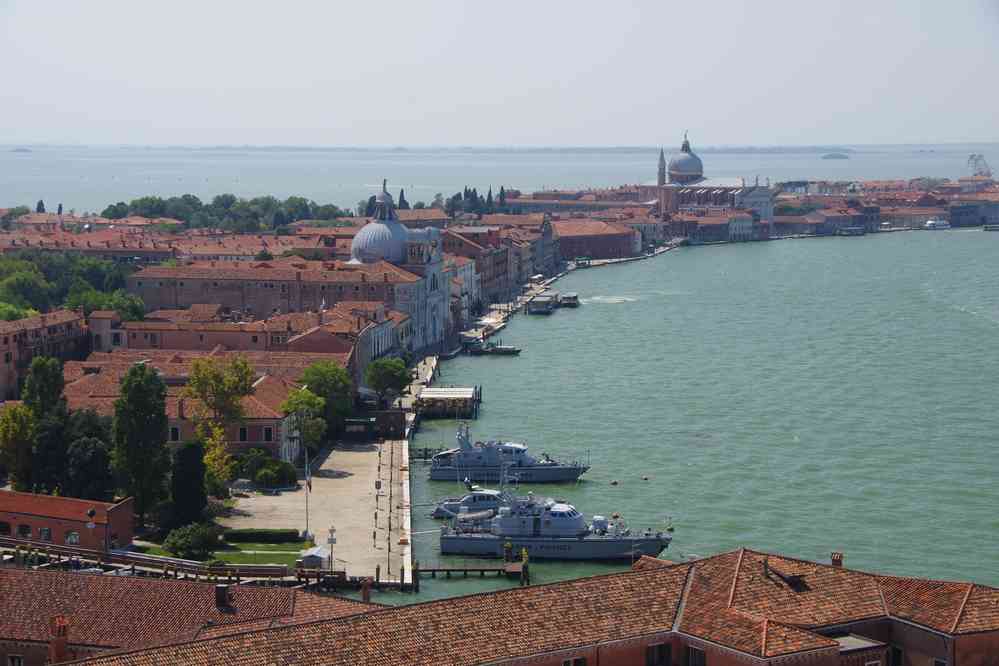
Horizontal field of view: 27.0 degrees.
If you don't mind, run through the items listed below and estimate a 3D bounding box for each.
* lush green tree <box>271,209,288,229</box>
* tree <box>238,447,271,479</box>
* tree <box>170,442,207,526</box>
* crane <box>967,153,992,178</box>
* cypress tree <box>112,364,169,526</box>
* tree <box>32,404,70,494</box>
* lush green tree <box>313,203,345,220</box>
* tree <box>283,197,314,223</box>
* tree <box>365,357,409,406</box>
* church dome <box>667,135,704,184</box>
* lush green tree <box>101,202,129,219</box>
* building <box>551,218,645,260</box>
[{"bbox_3d":[-99.110,-48.120,939.640,7.800,16.160,7.800,0,5,0],"label":"lush green tree"},{"bbox_3d":[-35.570,18.890,302.110,4.700,4.580,4.700,0,5,0],"label":"tree"},{"bbox_3d":[-38.511,18.628,258.871,4.600,10.620,4.400,0,5,0],"label":"tree"},{"bbox_3d":[345.120,-109.640,1496.320,18.000,36.000,14.000,0,5,0],"label":"crane"},{"bbox_3d":[-46.490,14.120,269.520,7.000,20.210,7.000,0,5,0],"label":"cypress tree"},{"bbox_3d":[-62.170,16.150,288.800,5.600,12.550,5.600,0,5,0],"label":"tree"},{"bbox_3d":[-80.070,-51.980,974.430,15.000,17.290,13.000,0,5,0],"label":"lush green tree"},{"bbox_3d":[-93.136,-52.358,959.292,14.000,21.120,13.000,0,5,0],"label":"tree"},{"bbox_3d":[-19.962,8.924,371.461,8.100,8.800,7.800,0,5,0],"label":"tree"},{"bbox_3d":[91.160,-85.050,1014.500,17.300,24.290,17.300,0,5,0],"label":"church dome"},{"bbox_3d":[-184.871,-54.014,999.295,13.500,17.300,13.000,0,5,0],"label":"lush green tree"},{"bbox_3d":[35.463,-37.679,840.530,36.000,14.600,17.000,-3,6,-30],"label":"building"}]

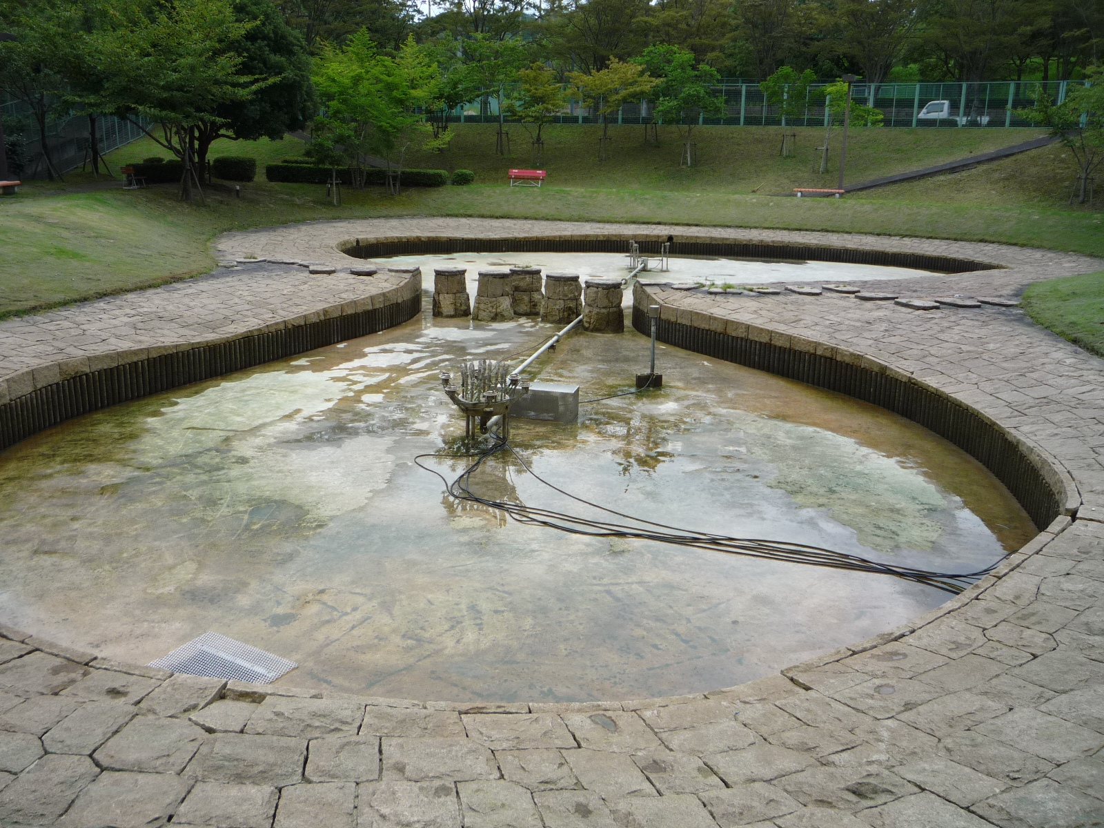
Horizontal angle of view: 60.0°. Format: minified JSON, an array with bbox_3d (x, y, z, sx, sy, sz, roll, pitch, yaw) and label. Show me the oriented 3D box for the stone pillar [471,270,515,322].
[{"bbox_3d":[-0.787,-1.603,12.971,0.565,0.626,0.565,1,15,0],"label":"stone pillar"}]

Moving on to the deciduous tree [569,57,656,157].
[{"bbox_3d":[2.478,-12.904,40.445,3.600,4.155,3.400,1,16,0],"label":"deciduous tree"}]

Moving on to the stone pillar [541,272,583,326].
[{"bbox_3d":[0.147,-1.555,12.861,0.548,0.632,0.548,1,15,0],"label":"stone pillar"}]

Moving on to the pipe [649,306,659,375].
[{"bbox_3d":[0.974,-0.700,9.151,0.092,0.655,0.092,1,15,0],"label":"pipe"}]

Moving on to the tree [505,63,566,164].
[{"bbox_3d":[-0.612,-12.544,39.963,2.500,4.022,2.500,1,16,0],"label":"tree"}]

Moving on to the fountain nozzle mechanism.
[{"bbox_3d":[-0.485,-0.129,6.899,0.670,0.540,0.680,1,16,0],"label":"fountain nozzle mechanism"}]

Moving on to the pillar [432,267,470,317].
[{"bbox_3d":[-1.392,-1.680,13.210,0.527,0.627,0.527,1,15,0],"label":"pillar"}]

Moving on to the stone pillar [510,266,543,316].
[{"bbox_3d":[-0.349,-1.737,13.548,0.497,0.614,0.497,1,15,0],"label":"stone pillar"}]

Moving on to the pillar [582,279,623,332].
[{"bbox_3d":[0.592,-1.246,10.993,0.460,0.550,0.460,1,16,0],"label":"pillar"}]

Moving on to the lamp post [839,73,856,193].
[{"bbox_3d":[10.516,-10.072,34.266,0.520,3.993,0.520,1,16,0],"label":"lamp post"}]

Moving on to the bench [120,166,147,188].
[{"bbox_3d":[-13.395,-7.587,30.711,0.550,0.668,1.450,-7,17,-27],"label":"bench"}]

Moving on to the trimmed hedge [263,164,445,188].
[{"bbox_3d":[-7.599,-9.270,37.300,7.050,0.700,0.950,1,15,0],"label":"trimmed hedge"}]

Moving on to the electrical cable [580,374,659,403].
[{"bbox_3d":[0.560,-0.214,8.094,0.900,0.110,0.200,-12,20,-40],"label":"electrical cable"}]

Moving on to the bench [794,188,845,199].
[{"bbox_3d":[9.209,-7.575,32.954,1.700,0.420,0.420,5,16,14],"label":"bench"}]

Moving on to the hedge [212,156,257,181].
[{"bbox_3d":[-12.639,-9.737,38.100,1.500,0.930,1.100,-1,15,-9],"label":"hedge"}]

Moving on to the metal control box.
[{"bbox_3d":[-0.059,-0.097,7.995,0.530,0.255,0.230,5,15,12],"label":"metal control box"}]

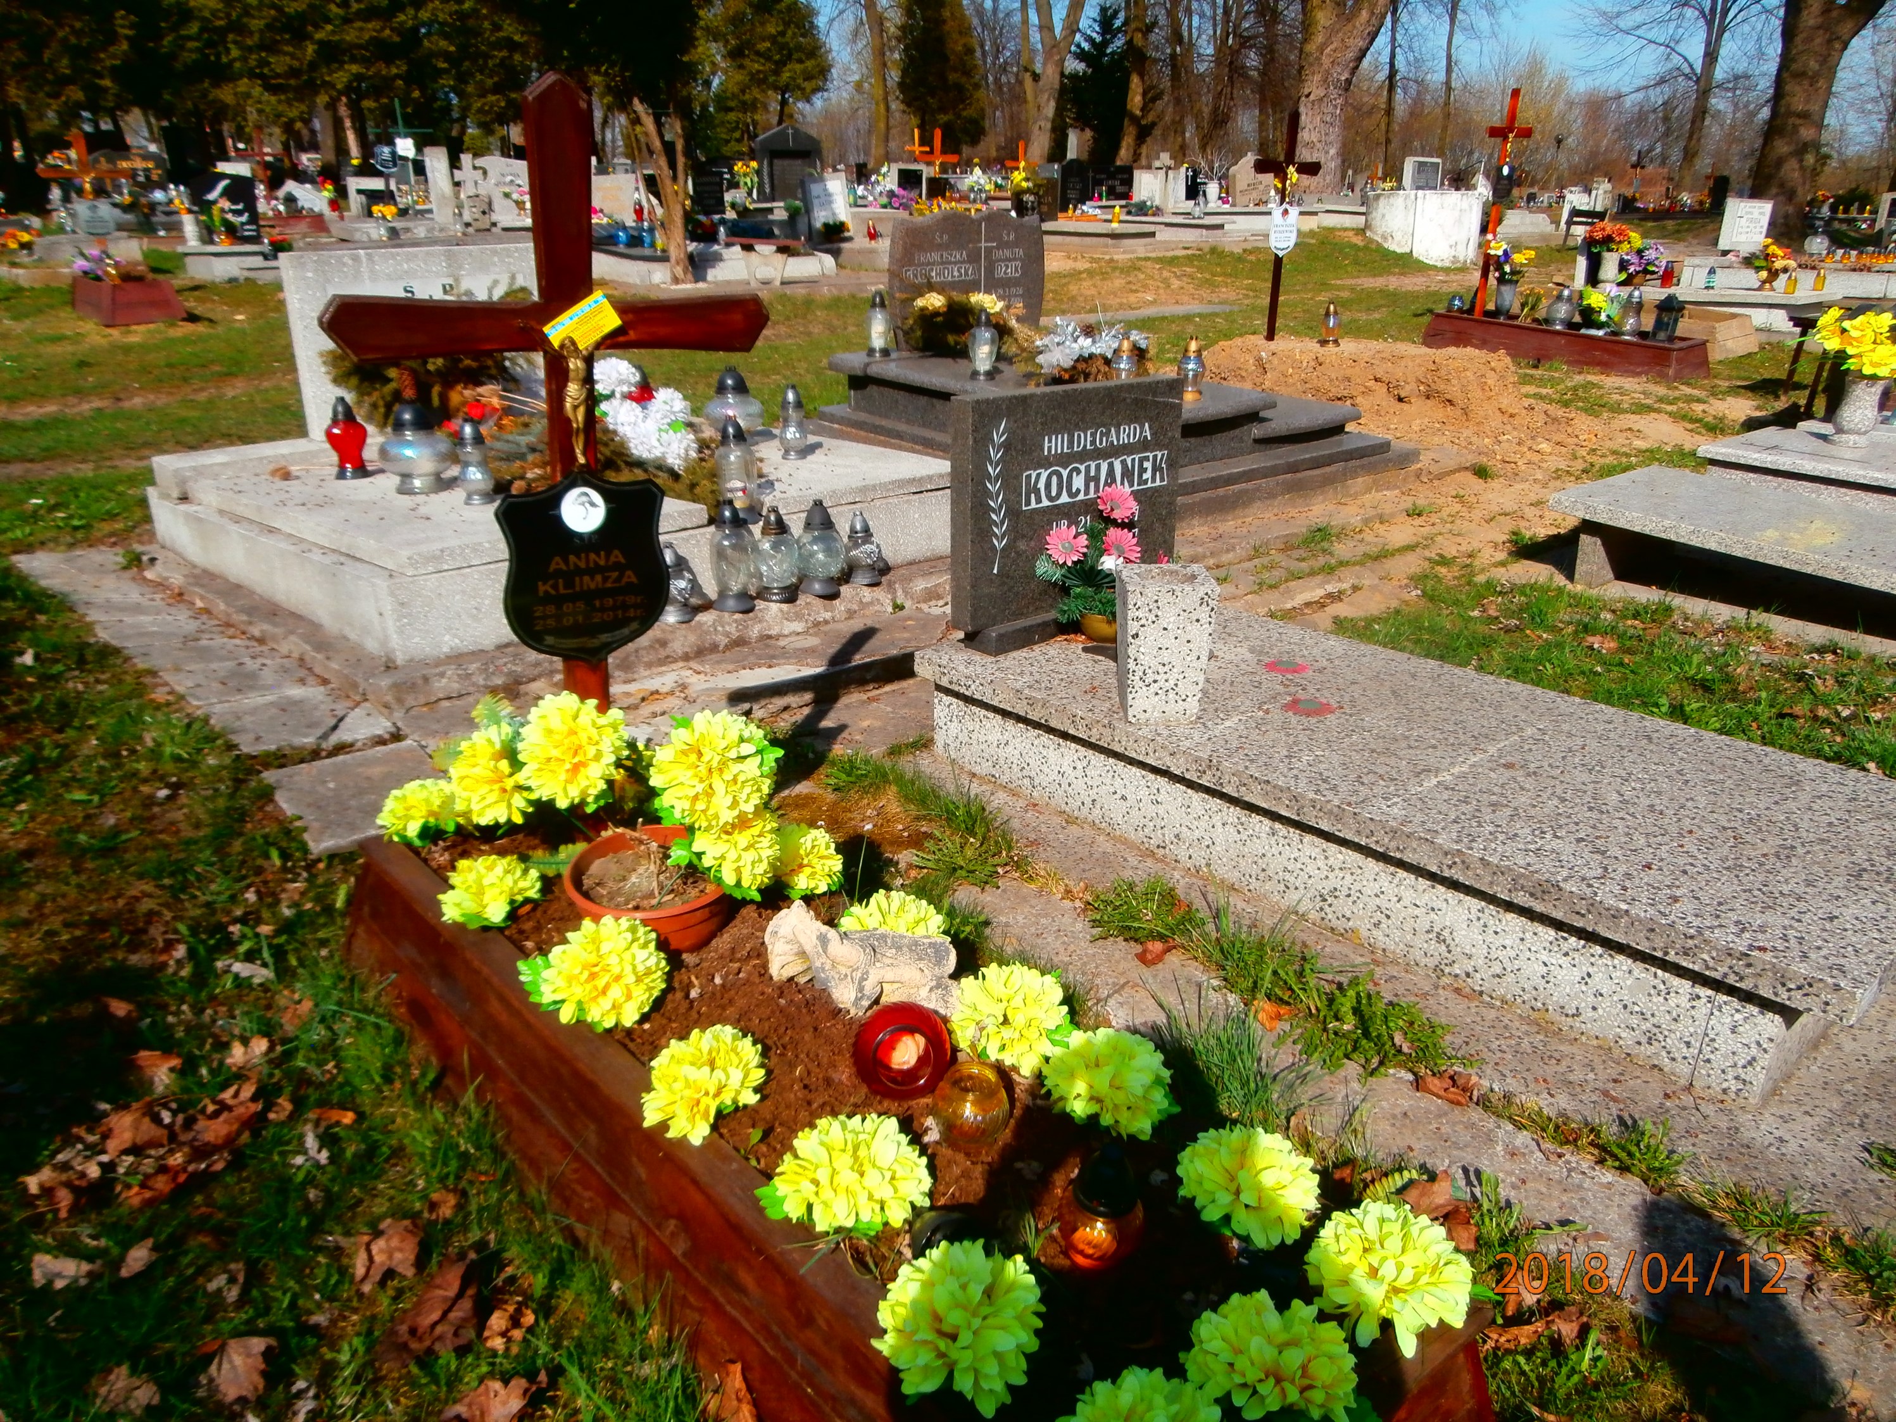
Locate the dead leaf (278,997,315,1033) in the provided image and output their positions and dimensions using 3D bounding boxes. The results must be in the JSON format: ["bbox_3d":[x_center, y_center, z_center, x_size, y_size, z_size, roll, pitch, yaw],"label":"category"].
[{"bbox_3d":[-1.035,0.481,2.089,0.065,0.030,0.065,0,21,0],"label":"dead leaf"}]

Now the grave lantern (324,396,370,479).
[{"bbox_3d":[-2.174,-0.975,4.737,0.155,0.280,0.155,0,20,0],"label":"grave lantern"}]

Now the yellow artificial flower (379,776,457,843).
[{"bbox_3d":[-0.892,0.168,2.208,0.130,0.110,0.125,0,20,0],"label":"yellow artificial flower"}]

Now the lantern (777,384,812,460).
[{"bbox_3d":[-0.547,-1.014,4.606,0.102,0.241,0.102,0,21,0],"label":"lantern"}]

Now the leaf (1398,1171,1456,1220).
[{"bbox_3d":[0.617,0.621,1.687,0.085,0.030,0.085,0,21,0],"label":"leaf"}]

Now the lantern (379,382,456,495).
[{"bbox_3d":[-1.551,-0.800,3.850,0.215,0.315,0.215,0,21,0],"label":"lantern"}]

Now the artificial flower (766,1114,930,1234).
[{"bbox_3d":[-0.100,0.476,1.353,0.165,0.095,0.150,0,21,0],"label":"artificial flower"}]

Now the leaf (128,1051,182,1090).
[{"bbox_3d":[-1.102,0.502,1.830,0.078,0.035,0.075,0,21,0],"label":"leaf"}]

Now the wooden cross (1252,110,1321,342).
[{"bbox_3d":[2.038,-2.954,8.040,0.740,1.340,0.070,-17,26,-38],"label":"wooden cross"}]

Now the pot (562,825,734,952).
[{"bbox_3d":[-0.427,0.281,1.892,0.236,0.125,0.236,0,21,0],"label":"pot"}]

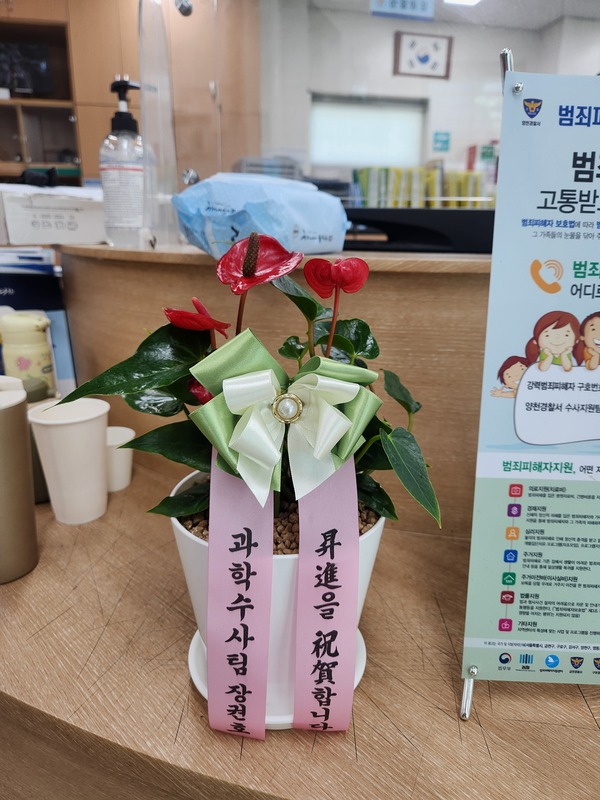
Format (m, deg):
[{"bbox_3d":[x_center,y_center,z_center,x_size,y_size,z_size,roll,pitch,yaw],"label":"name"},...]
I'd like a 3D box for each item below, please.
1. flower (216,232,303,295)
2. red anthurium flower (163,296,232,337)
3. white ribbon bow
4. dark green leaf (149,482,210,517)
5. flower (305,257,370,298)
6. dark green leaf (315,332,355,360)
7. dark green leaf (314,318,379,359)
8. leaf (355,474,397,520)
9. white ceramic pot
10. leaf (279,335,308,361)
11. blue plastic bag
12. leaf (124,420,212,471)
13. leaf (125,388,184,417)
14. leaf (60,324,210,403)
[{"bbox_3d":[-0.027,-0.090,0.352,0.054,0.038,0.036,1,-4,5],"label":"flower"},{"bbox_3d":[-0.068,-0.054,0.350,0.044,0.028,0.036,-2,17,-11],"label":"red anthurium flower"},{"bbox_3d":[-0.005,0.020,0.306,0.075,0.071,0.040,1,17,0],"label":"white ribbon bow"},{"bbox_3d":[-0.083,0.072,0.384,0.055,0.014,0.034,-9,32,-17],"label":"dark green leaf"},{"bbox_3d":[0.025,-0.084,0.364,0.043,0.029,0.032,1,31,0],"label":"flower"},{"bbox_3d":[0.024,-0.037,0.368,0.027,0.019,0.018,4,17,11],"label":"dark green leaf"},{"bbox_3d":[0.032,-0.044,0.375,0.047,0.025,0.030,1,17,0],"label":"dark green leaf"},{"bbox_3d":[0.052,0.069,0.380,0.035,0.026,0.028,1,17,0],"label":"leaf"},{"bbox_3d":[-0.017,0.144,0.416,0.161,0.152,0.161,1,16,0],"label":"white ceramic pot"},{"bbox_3d":[-0.004,-0.036,0.360,0.022,0.016,0.016,1,17,0],"label":"leaf"},{"bbox_3d":[-0.048,-0.221,0.654,0.188,0.087,0.100,-8,19,-27],"label":"blue plastic bag"},{"bbox_3d":[-0.087,0.031,0.369,0.065,0.026,0.032,1,17,0],"label":"leaf"},{"bbox_3d":[-0.098,-0.001,0.376,0.054,0.021,0.028,1,17,0],"label":"leaf"},{"bbox_3d":[-0.111,-0.013,0.350,0.106,0.022,0.052,-19,54,-15],"label":"leaf"}]

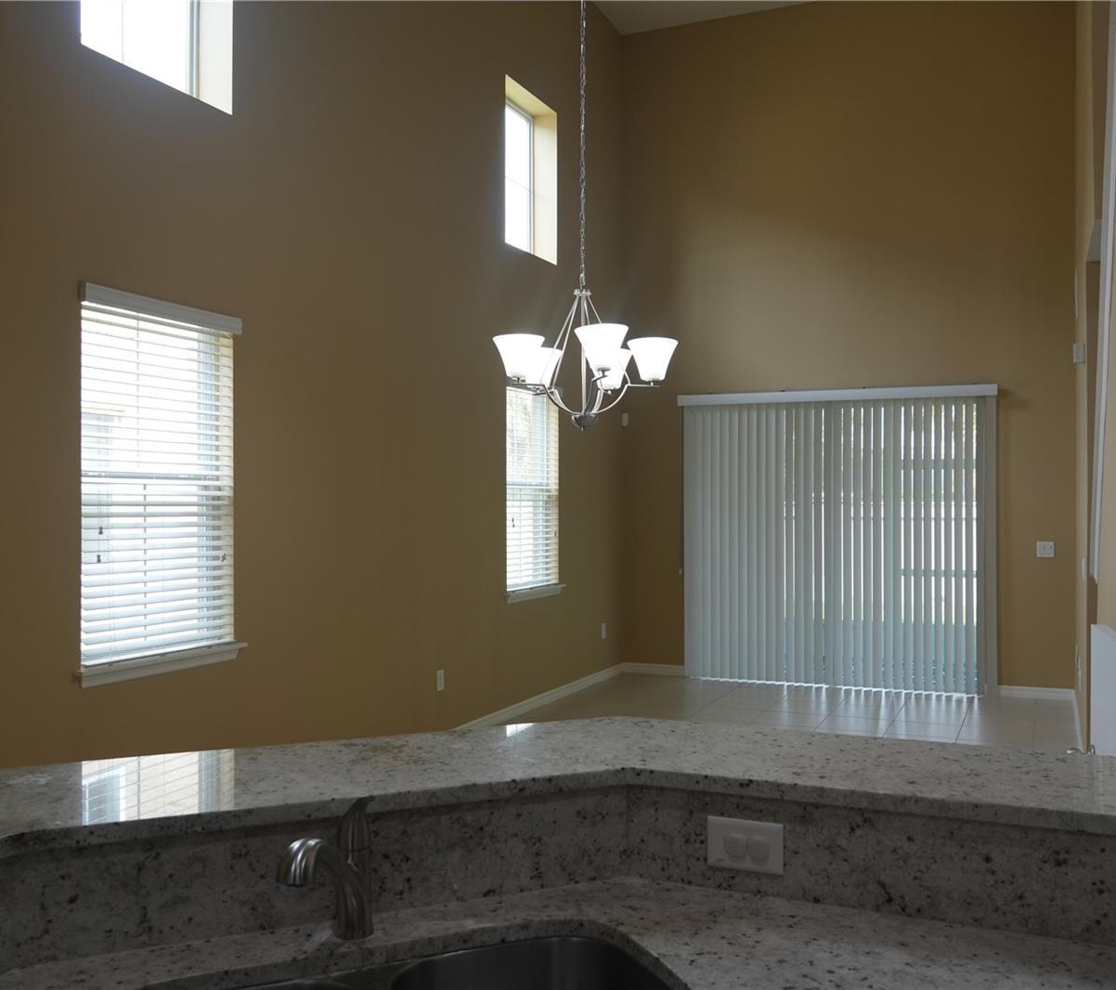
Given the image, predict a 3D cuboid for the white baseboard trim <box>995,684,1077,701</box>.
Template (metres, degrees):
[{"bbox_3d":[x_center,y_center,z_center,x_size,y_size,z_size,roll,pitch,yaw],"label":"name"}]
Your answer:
[{"bbox_3d":[3.746,1.551,8.742,0.591,0.094,0.016,0,0,24],"label":"white baseboard trim"}]

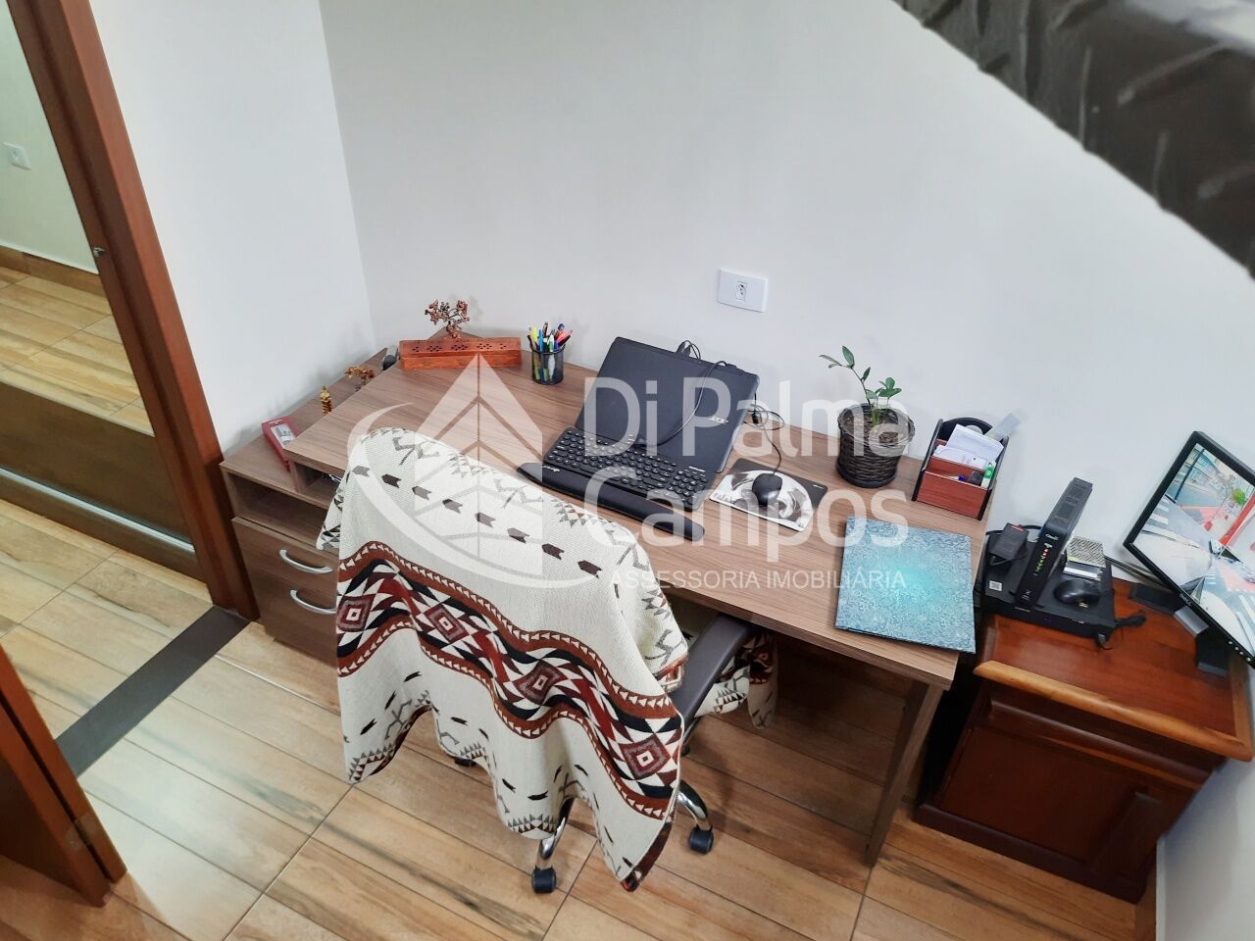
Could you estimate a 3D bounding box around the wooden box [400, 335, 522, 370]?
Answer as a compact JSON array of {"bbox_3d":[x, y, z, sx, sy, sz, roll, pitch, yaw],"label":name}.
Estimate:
[{"bbox_3d":[-0.441,-0.315,2.331,0.305,0.058,0.060,-3,37,-8],"label":"wooden box"}]

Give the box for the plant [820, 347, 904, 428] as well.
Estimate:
[{"bbox_3d":[0.511,-0.185,1.940,0.190,0.190,0.130,17,39,18],"label":"plant"}]

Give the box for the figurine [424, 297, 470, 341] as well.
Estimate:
[{"bbox_3d":[-0.485,-0.409,2.387,0.120,0.137,0.090,-1,36,-5],"label":"figurine"}]

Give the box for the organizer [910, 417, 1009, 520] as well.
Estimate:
[{"bbox_3d":[0.736,-0.011,1.921,0.149,0.163,0.135,17,39,19],"label":"organizer"}]

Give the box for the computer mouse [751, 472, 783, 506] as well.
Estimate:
[{"bbox_3d":[0.309,0.039,1.922,0.060,0.036,0.102,14,38,15],"label":"computer mouse"}]

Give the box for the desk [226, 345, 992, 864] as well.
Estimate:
[{"bbox_3d":[-0.089,0.247,2.270,1.730,0.740,0.680,17,39,18],"label":"desk"}]

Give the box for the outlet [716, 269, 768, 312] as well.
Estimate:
[{"bbox_3d":[0.268,-0.420,2.041,0.118,0.081,0.011,17,39,19],"label":"outlet"}]

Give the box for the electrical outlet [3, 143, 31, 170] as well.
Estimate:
[{"bbox_3d":[-2.373,-1.216,3.377,0.118,0.081,0.011,17,39,19],"label":"electrical outlet"}]

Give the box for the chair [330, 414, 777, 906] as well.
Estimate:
[{"bbox_3d":[-0.121,0.295,1.670,0.720,0.760,0.550,21,40,22],"label":"chair"}]

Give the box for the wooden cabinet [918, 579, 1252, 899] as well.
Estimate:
[{"bbox_3d":[1.018,0.579,2.021,0.504,0.552,0.422,16,38,17],"label":"wooden cabinet"}]

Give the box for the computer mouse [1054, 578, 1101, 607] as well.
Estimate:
[{"bbox_3d":[0.986,0.269,1.910,0.099,0.036,0.060,6,36,4],"label":"computer mouse"}]

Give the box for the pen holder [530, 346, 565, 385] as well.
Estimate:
[{"bbox_3d":[-0.209,-0.287,2.301,0.092,0.093,0.092,2,36,-1],"label":"pen holder"}]

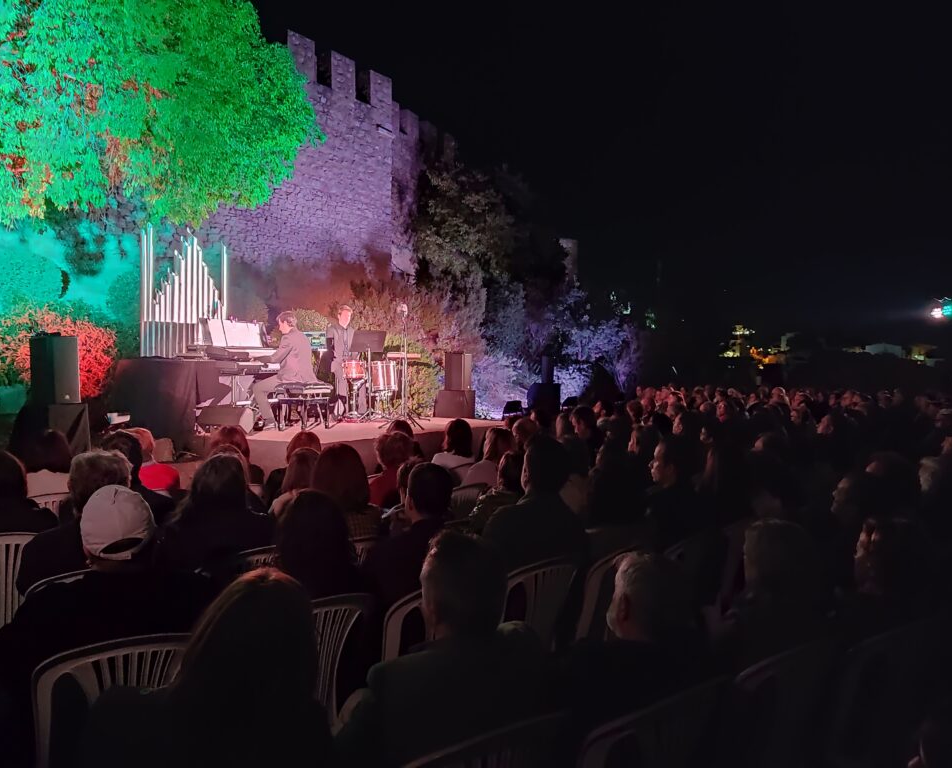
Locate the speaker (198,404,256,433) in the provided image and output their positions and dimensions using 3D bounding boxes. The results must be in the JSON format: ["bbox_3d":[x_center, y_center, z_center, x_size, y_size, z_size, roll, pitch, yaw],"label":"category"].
[{"bbox_3d":[-2.760,0.385,8.450,0.550,0.330,0.400,0,1,20],"label":"speaker"}]

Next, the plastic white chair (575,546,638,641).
[{"bbox_3d":[0.420,1.155,3.400,0.550,0.820,0.540,1,1,40],"label":"plastic white chair"}]

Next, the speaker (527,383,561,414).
[{"bbox_3d":[1.110,0.275,12.700,0.450,0.520,0.420,1,1,44],"label":"speaker"}]

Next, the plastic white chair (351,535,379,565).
[{"bbox_3d":[-0.655,1.150,3.880,0.540,0.820,0.550,-1,1,-30],"label":"plastic white chair"}]

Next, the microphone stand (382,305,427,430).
[{"bbox_3d":[-0.940,-0.255,10.200,0.540,1.600,0.540,-1,1,-45],"label":"microphone stand"}]

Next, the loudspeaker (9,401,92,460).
[{"bbox_3d":[-3.690,0.370,6.680,0.500,0.460,0.450,0,1,26],"label":"loudspeaker"}]

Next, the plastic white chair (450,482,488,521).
[{"bbox_3d":[-0.260,1.125,5.500,0.550,0.810,0.550,0,0,-43],"label":"plastic white chair"}]

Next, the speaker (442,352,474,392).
[{"bbox_3d":[-0.253,-0.185,11.400,0.310,0.560,0.320,1,1,30],"label":"speaker"}]

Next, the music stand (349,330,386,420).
[{"bbox_3d":[-1.570,-0.130,11.100,0.520,1.300,0.480,0,0,-28],"label":"music stand"}]

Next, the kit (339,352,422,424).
[{"bbox_3d":[-1.450,0.050,11.650,1.150,1.050,0.700,0,1,-27],"label":"kit"}]

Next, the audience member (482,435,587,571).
[{"bbox_3d":[0.140,0.885,3.360,0.740,1.350,0.540,1,1,43],"label":"audience member"}]

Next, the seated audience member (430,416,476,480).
[{"bbox_3d":[-0.250,0.900,6.580,0.480,1.240,0.720,-1,1,-43],"label":"seated audience member"}]

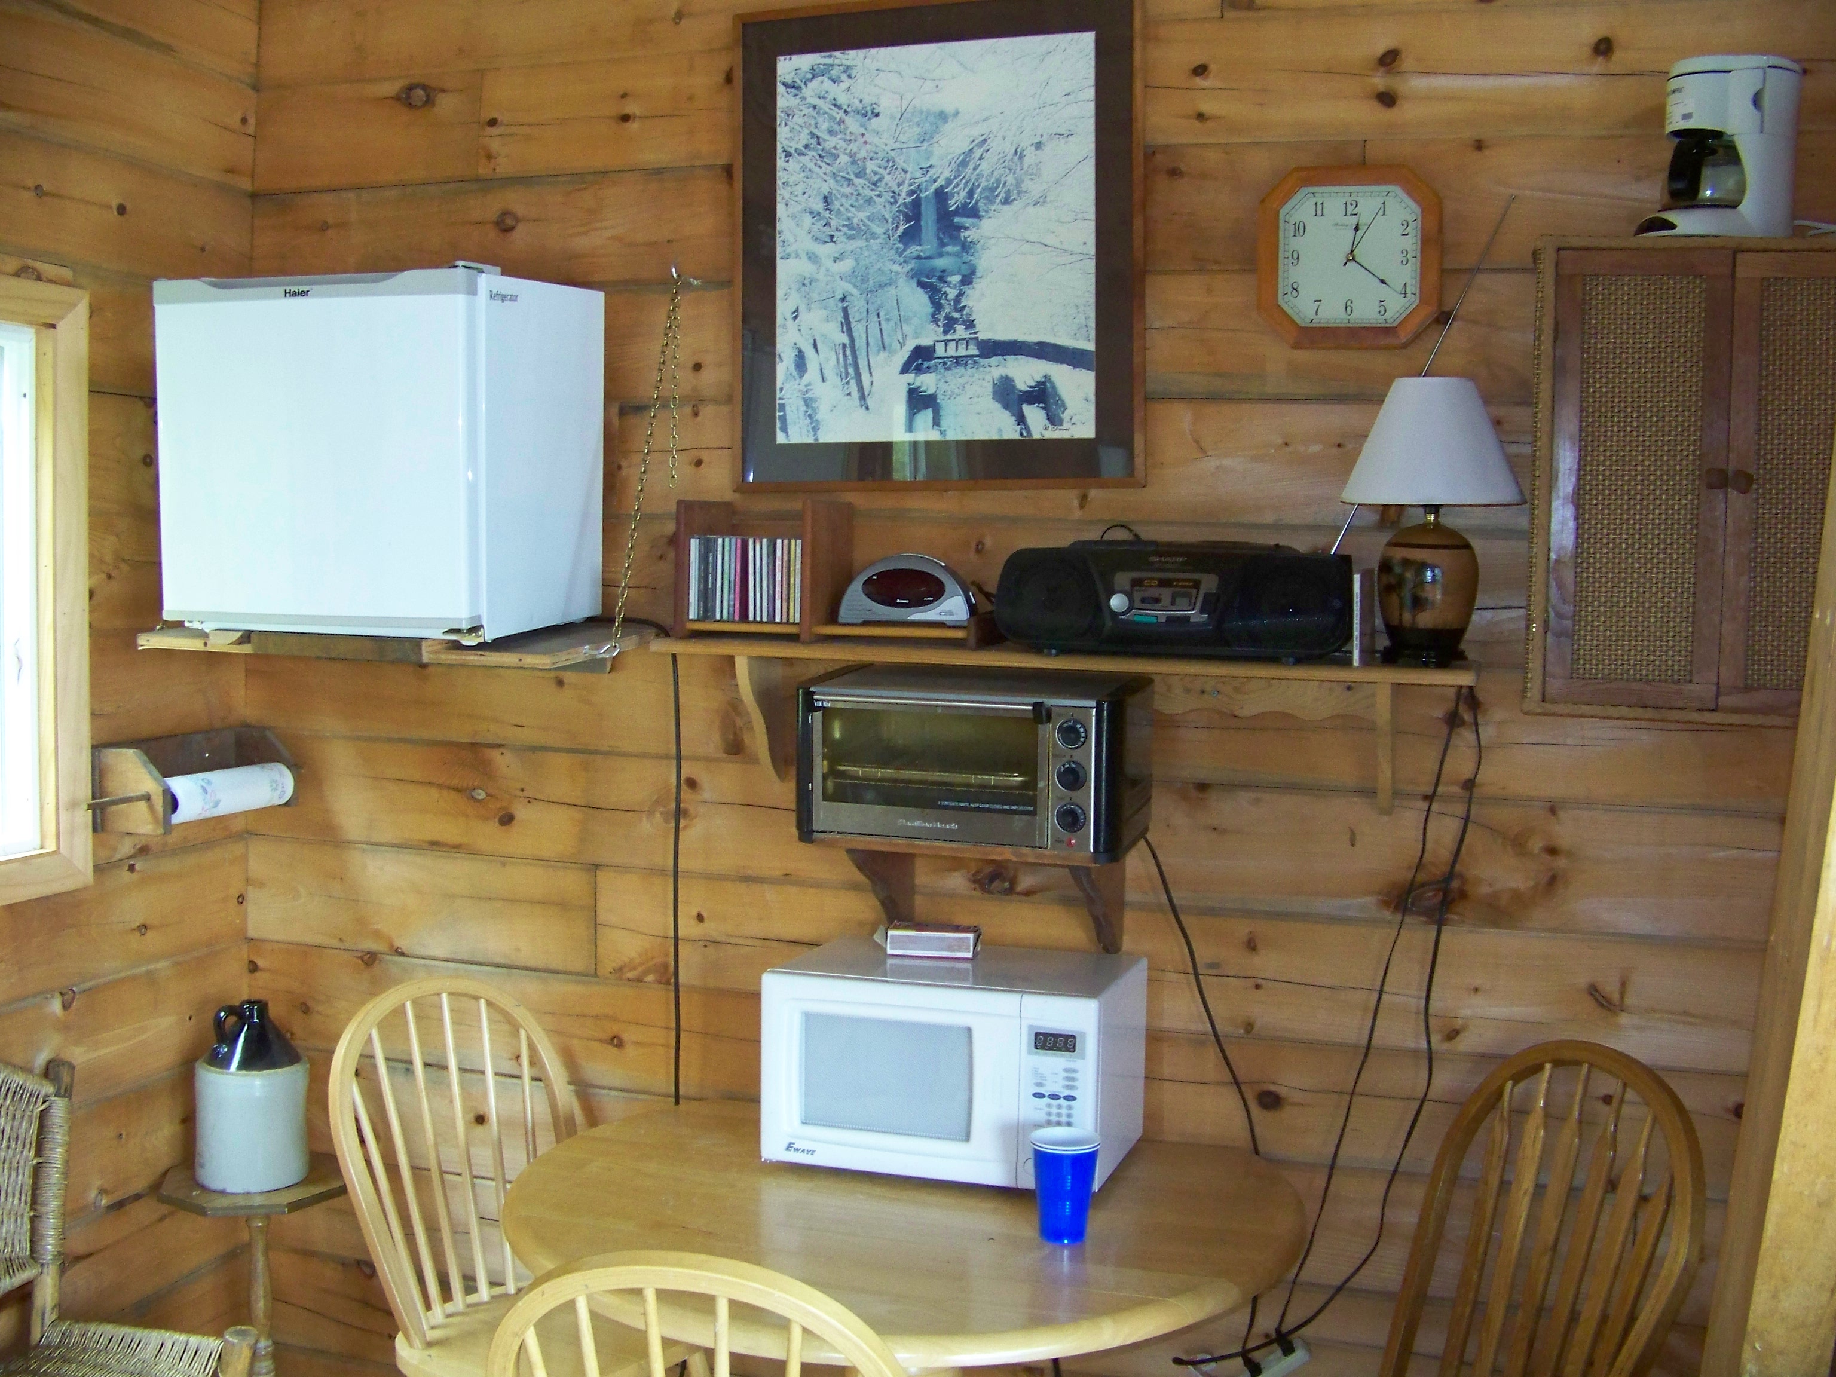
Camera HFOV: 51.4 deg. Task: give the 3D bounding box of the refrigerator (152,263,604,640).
[{"bbox_3d":[-0.767,-0.339,2.767,0.487,0.500,0.460,3,8,13],"label":"refrigerator"}]

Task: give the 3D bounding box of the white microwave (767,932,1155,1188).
[{"bbox_3d":[0.059,0.516,2.662,0.464,0.266,0.320,2,4,18],"label":"white microwave"}]

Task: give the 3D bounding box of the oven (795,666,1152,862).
[{"bbox_3d":[0.090,0.102,2.725,0.447,0.220,0.320,2,4,18],"label":"oven"}]

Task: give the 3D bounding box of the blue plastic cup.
[{"bbox_3d":[0.181,0.609,2.331,0.090,0.126,0.090,1,4,0],"label":"blue plastic cup"}]

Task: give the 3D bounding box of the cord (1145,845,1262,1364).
[{"bbox_3d":[0.415,0.622,2.806,0.210,0.800,0.080,2,4,18],"label":"cord"}]

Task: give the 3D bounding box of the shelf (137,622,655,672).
[{"bbox_3d":[-0.710,-0.060,2.873,0.599,0.050,0.620,2,4,18],"label":"shelf"}]

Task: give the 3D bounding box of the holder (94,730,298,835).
[{"bbox_3d":[-1.186,0.150,3.127,0.142,0.133,0.347,2,4,18],"label":"holder"}]

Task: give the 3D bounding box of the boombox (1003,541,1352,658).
[{"bbox_3d":[0.369,-0.124,2.690,0.480,0.156,0.210,2,4,18],"label":"boombox"}]

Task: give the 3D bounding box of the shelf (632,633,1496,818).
[{"bbox_3d":[0.197,0.056,2.800,1.190,0.218,0.210,2,4,18],"label":"shelf"}]

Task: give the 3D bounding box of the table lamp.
[{"bbox_3d":[0.691,-0.225,2.562,0.252,0.380,0.252,2,4,18],"label":"table lamp"}]

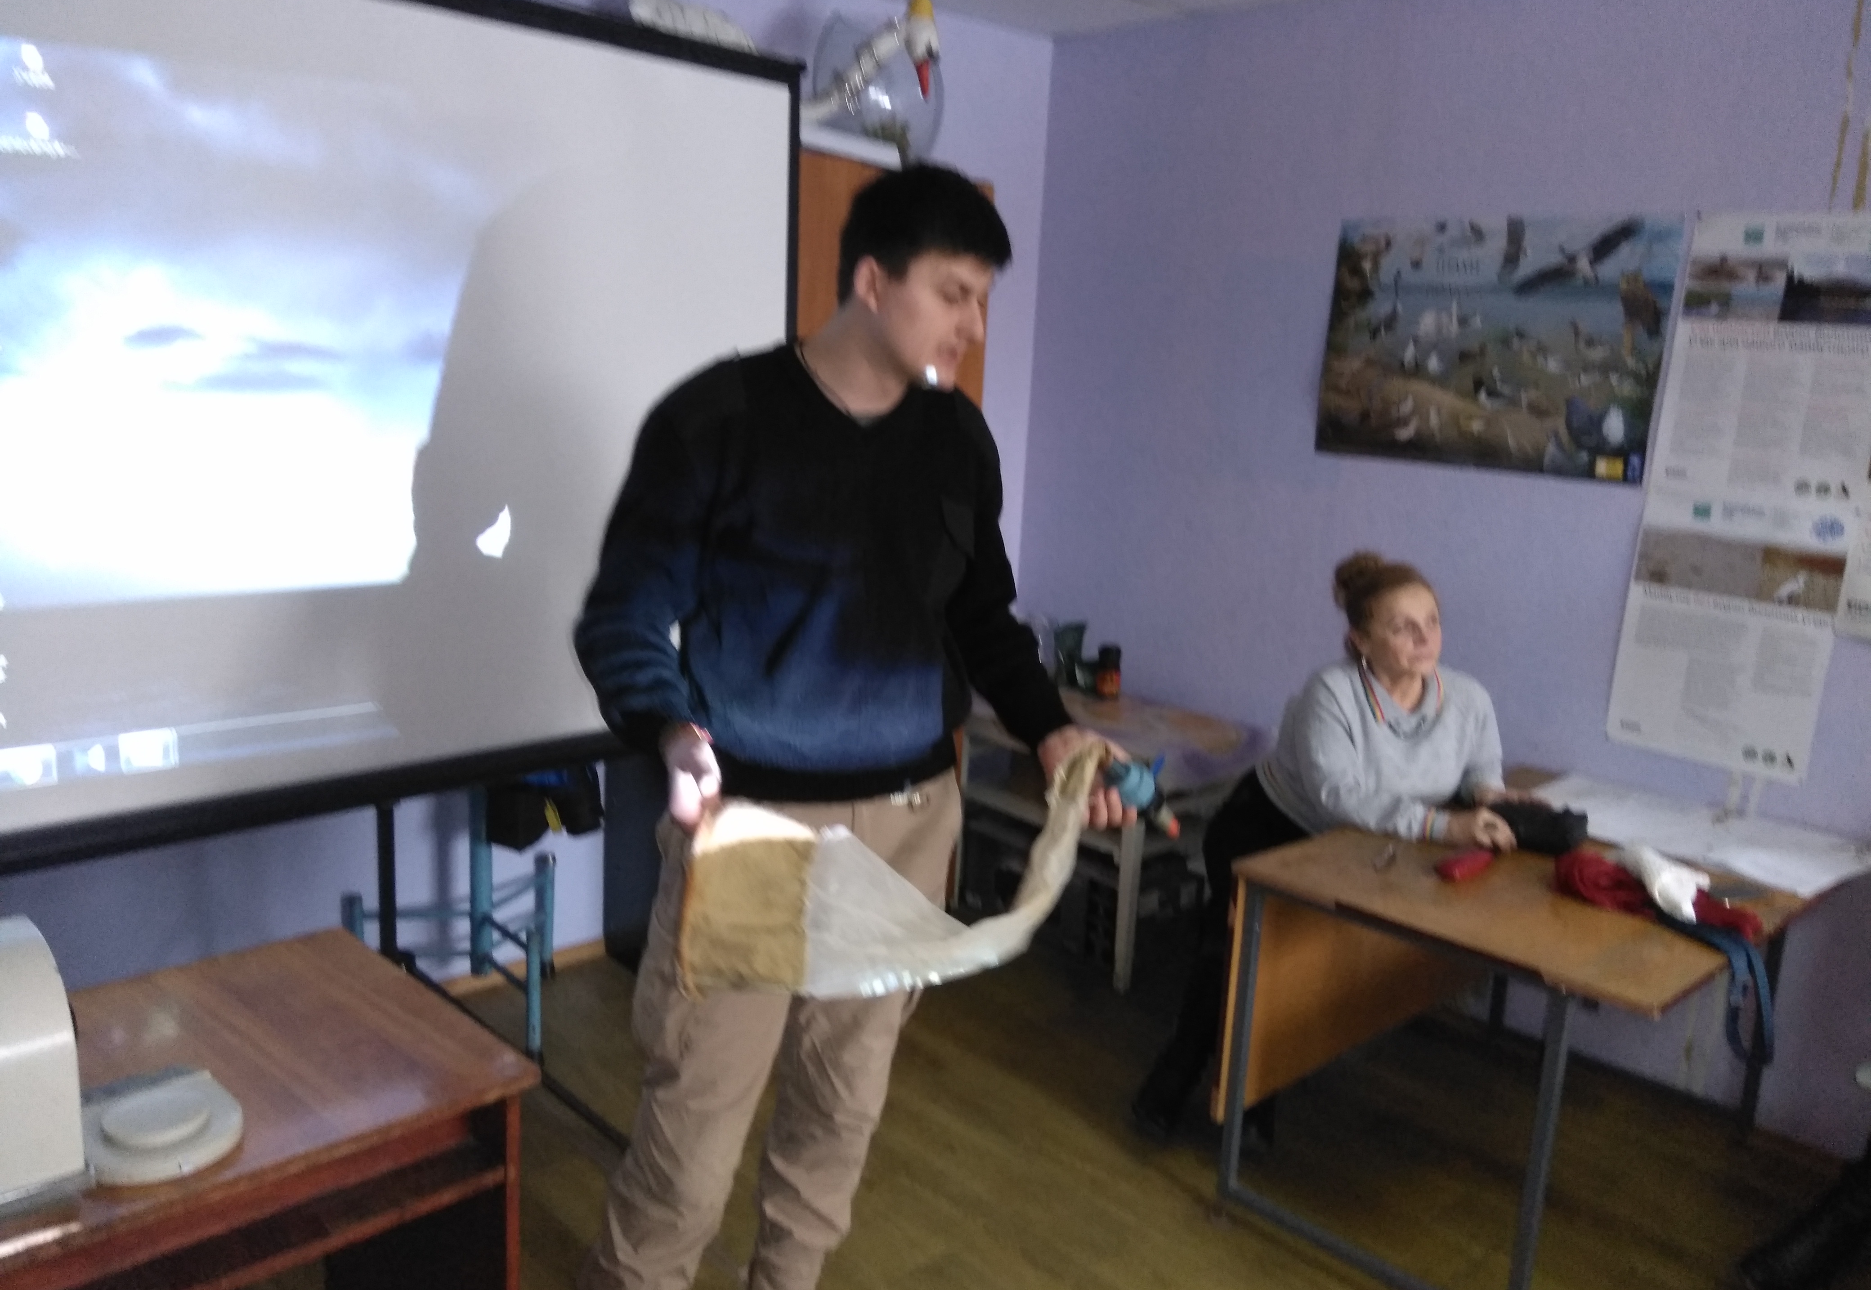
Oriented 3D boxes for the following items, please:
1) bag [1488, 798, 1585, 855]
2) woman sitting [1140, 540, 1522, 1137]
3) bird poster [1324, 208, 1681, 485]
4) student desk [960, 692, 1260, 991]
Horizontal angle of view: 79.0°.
[{"bbox_3d":[1.235,0.363,2.350,0.180,0.080,0.100,13,17,37],"label":"bag"},{"bbox_3d":[0.910,0.445,2.476,0.620,1.260,0.580,13,17,37],"label":"woman sitting"},{"bbox_3d":[1.370,-0.752,2.850,0.800,0.600,0.020,13,17,37],"label":"bird poster"},{"bbox_3d":[0.500,0.540,3.400,0.640,0.610,0.660,13,17,37],"label":"student desk"}]

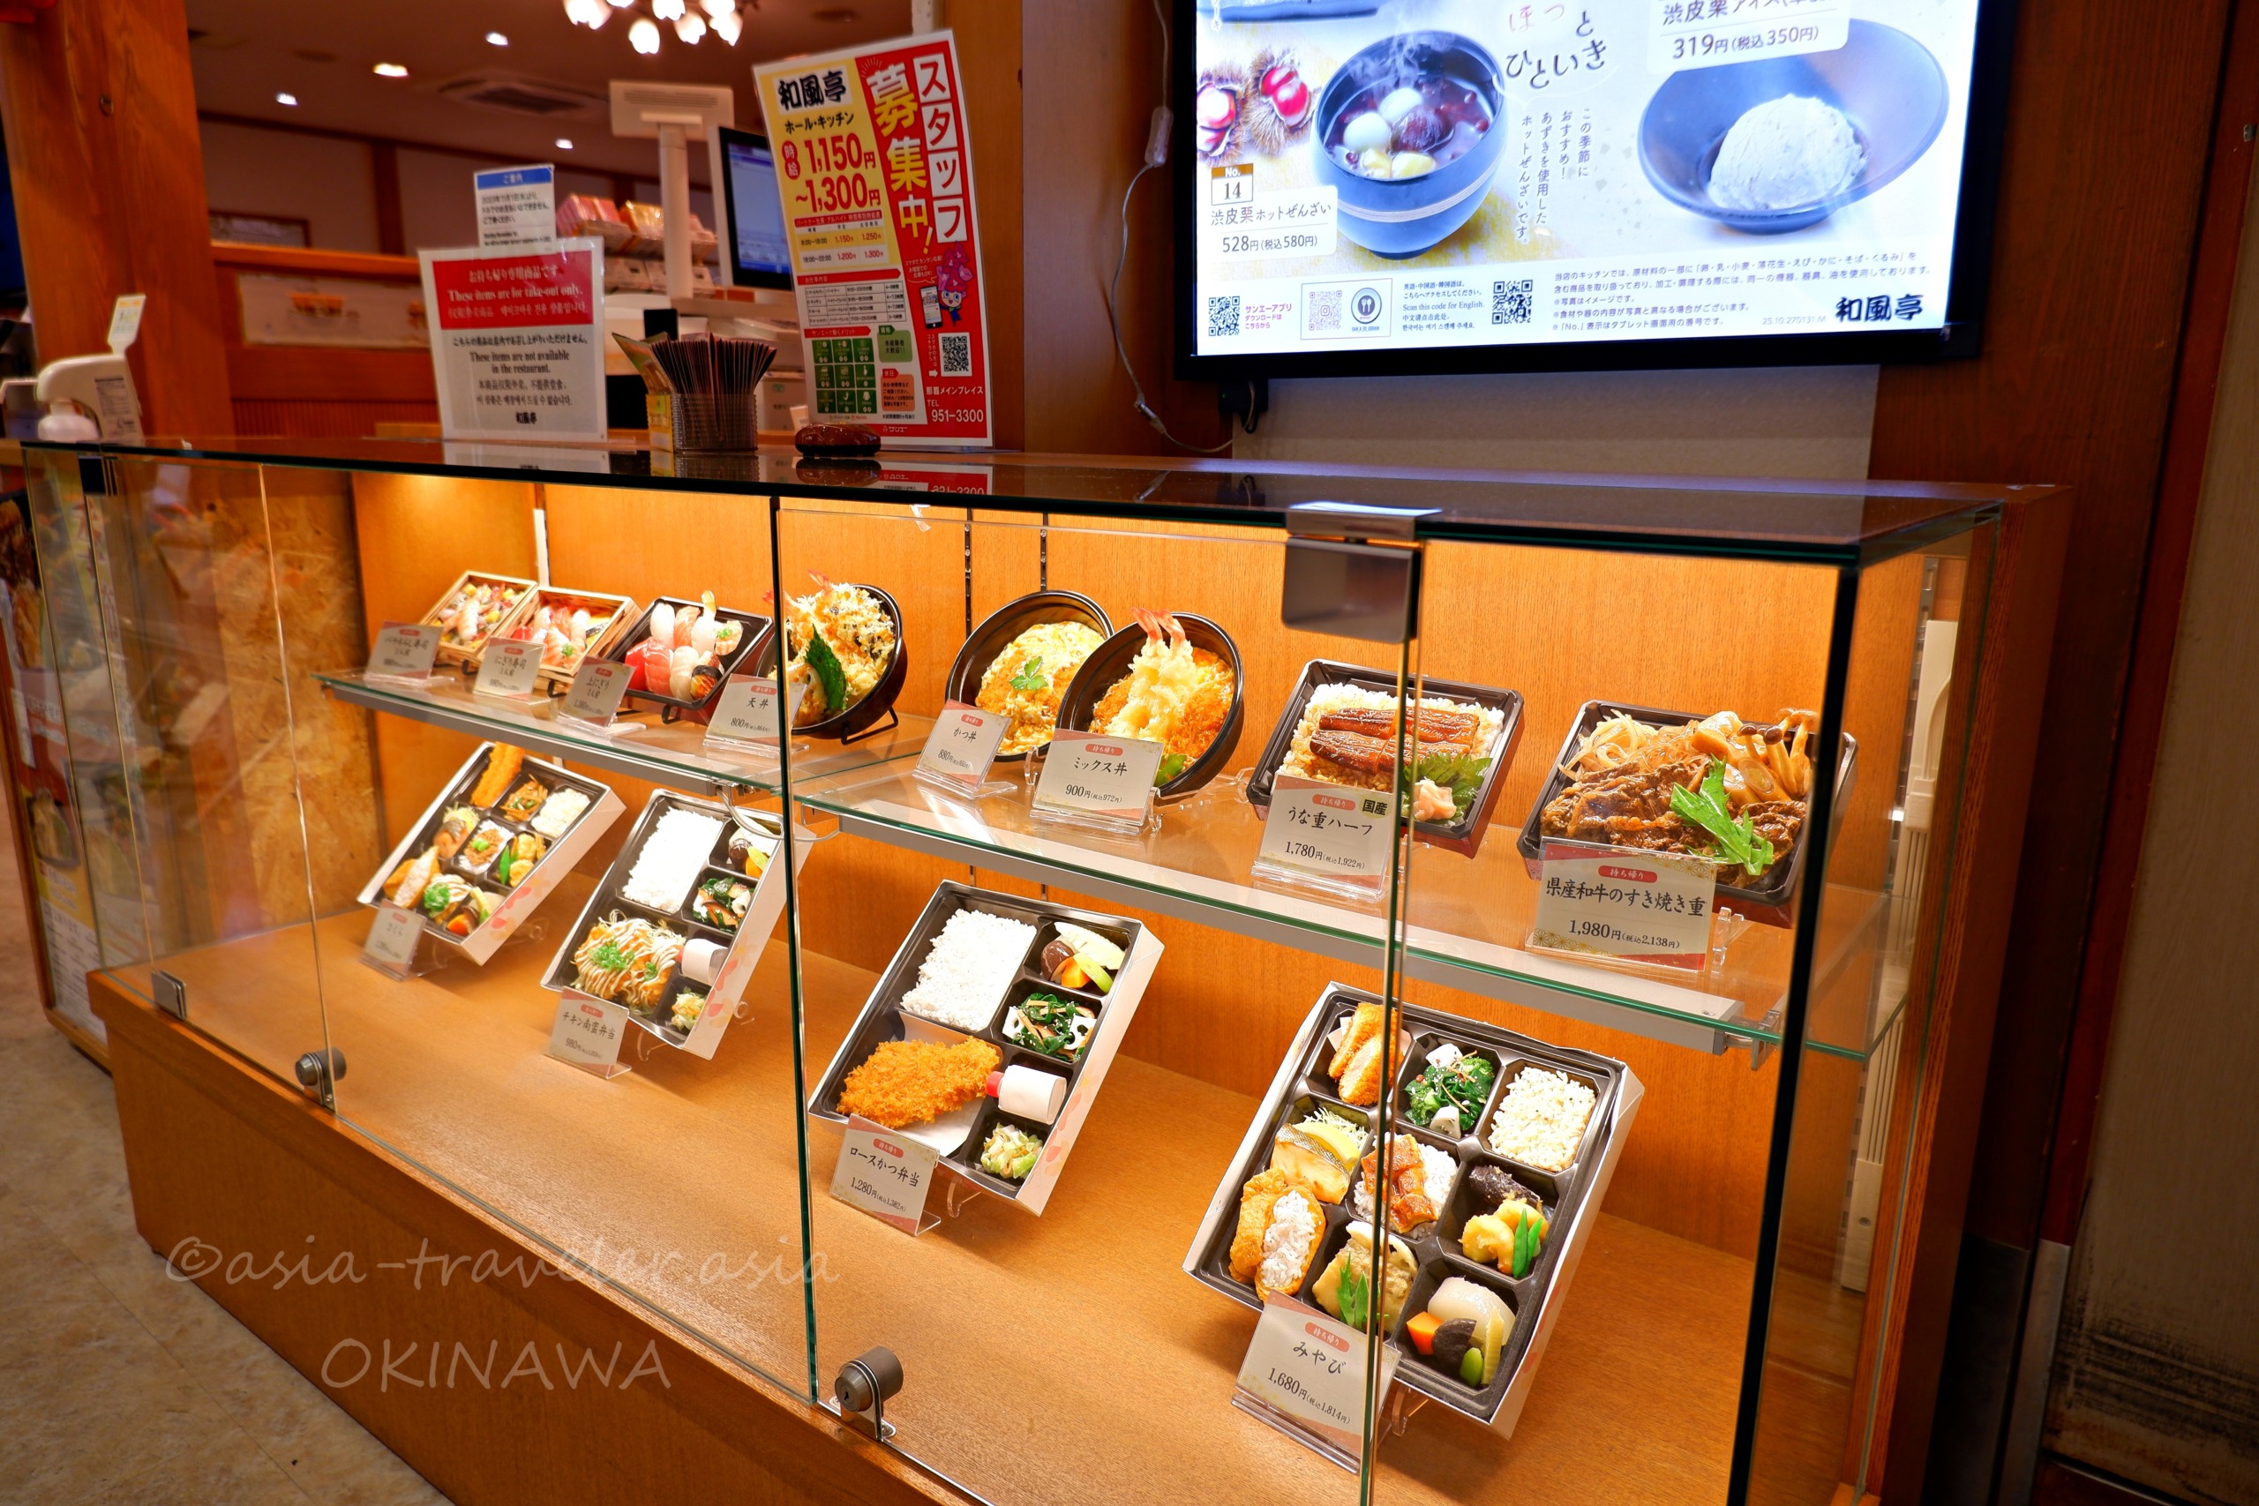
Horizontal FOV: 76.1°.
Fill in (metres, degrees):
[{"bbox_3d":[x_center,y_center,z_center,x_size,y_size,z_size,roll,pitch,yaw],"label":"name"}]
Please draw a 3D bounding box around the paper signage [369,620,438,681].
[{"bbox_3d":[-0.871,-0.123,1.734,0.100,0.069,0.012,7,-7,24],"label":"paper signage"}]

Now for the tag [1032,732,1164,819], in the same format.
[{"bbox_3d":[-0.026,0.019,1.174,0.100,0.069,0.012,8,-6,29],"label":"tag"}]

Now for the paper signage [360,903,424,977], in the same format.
[{"bbox_3d":[-0.854,0.216,1.680,0.099,0.070,0.012,11,-11,37],"label":"paper signage"}]

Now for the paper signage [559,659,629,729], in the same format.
[{"bbox_3d":[-0.566,-0.066,1.541,0.099,0.067,0.012,11,-15,39],"label":"paper signage"}]

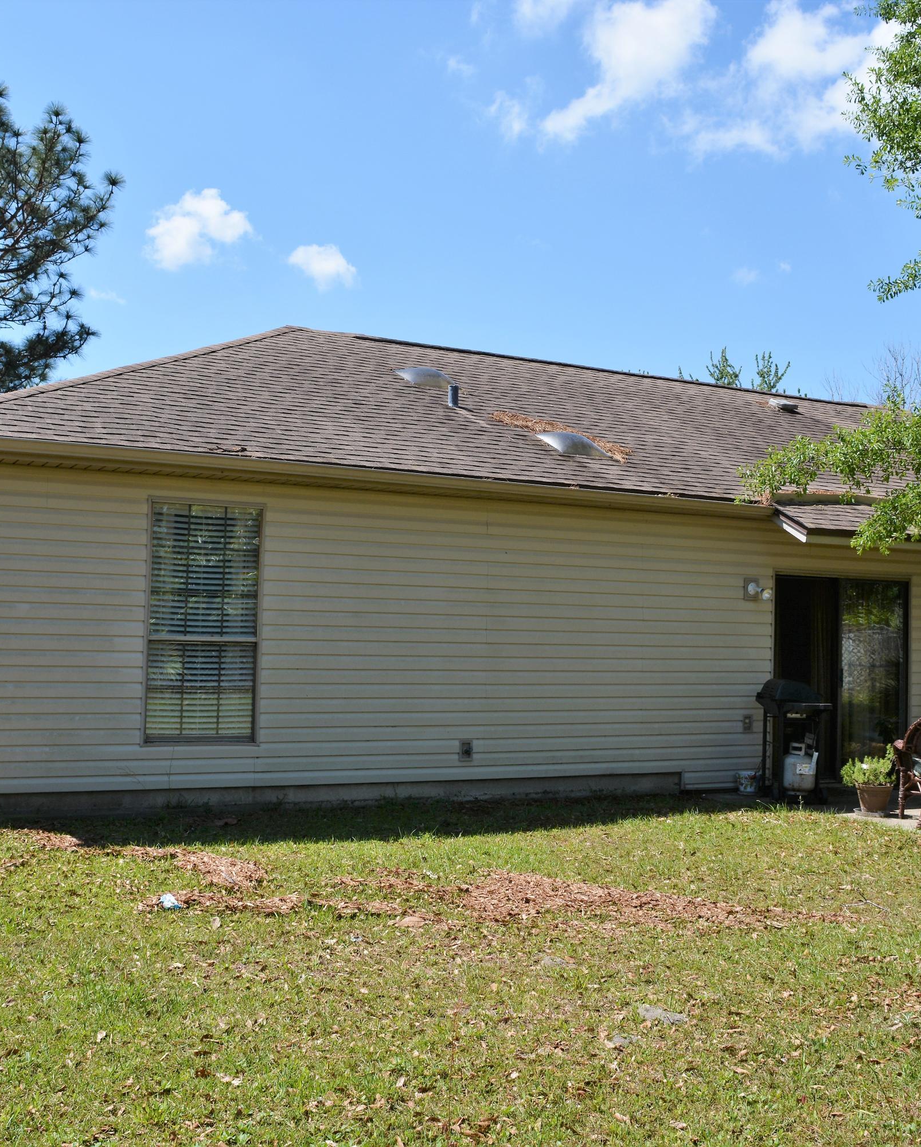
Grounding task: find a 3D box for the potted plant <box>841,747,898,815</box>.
[{"bbox_3d":[3.480,1.759,10.970,0.450,0.570,0.450,3,-3,-28],"label":"potted plant"}]

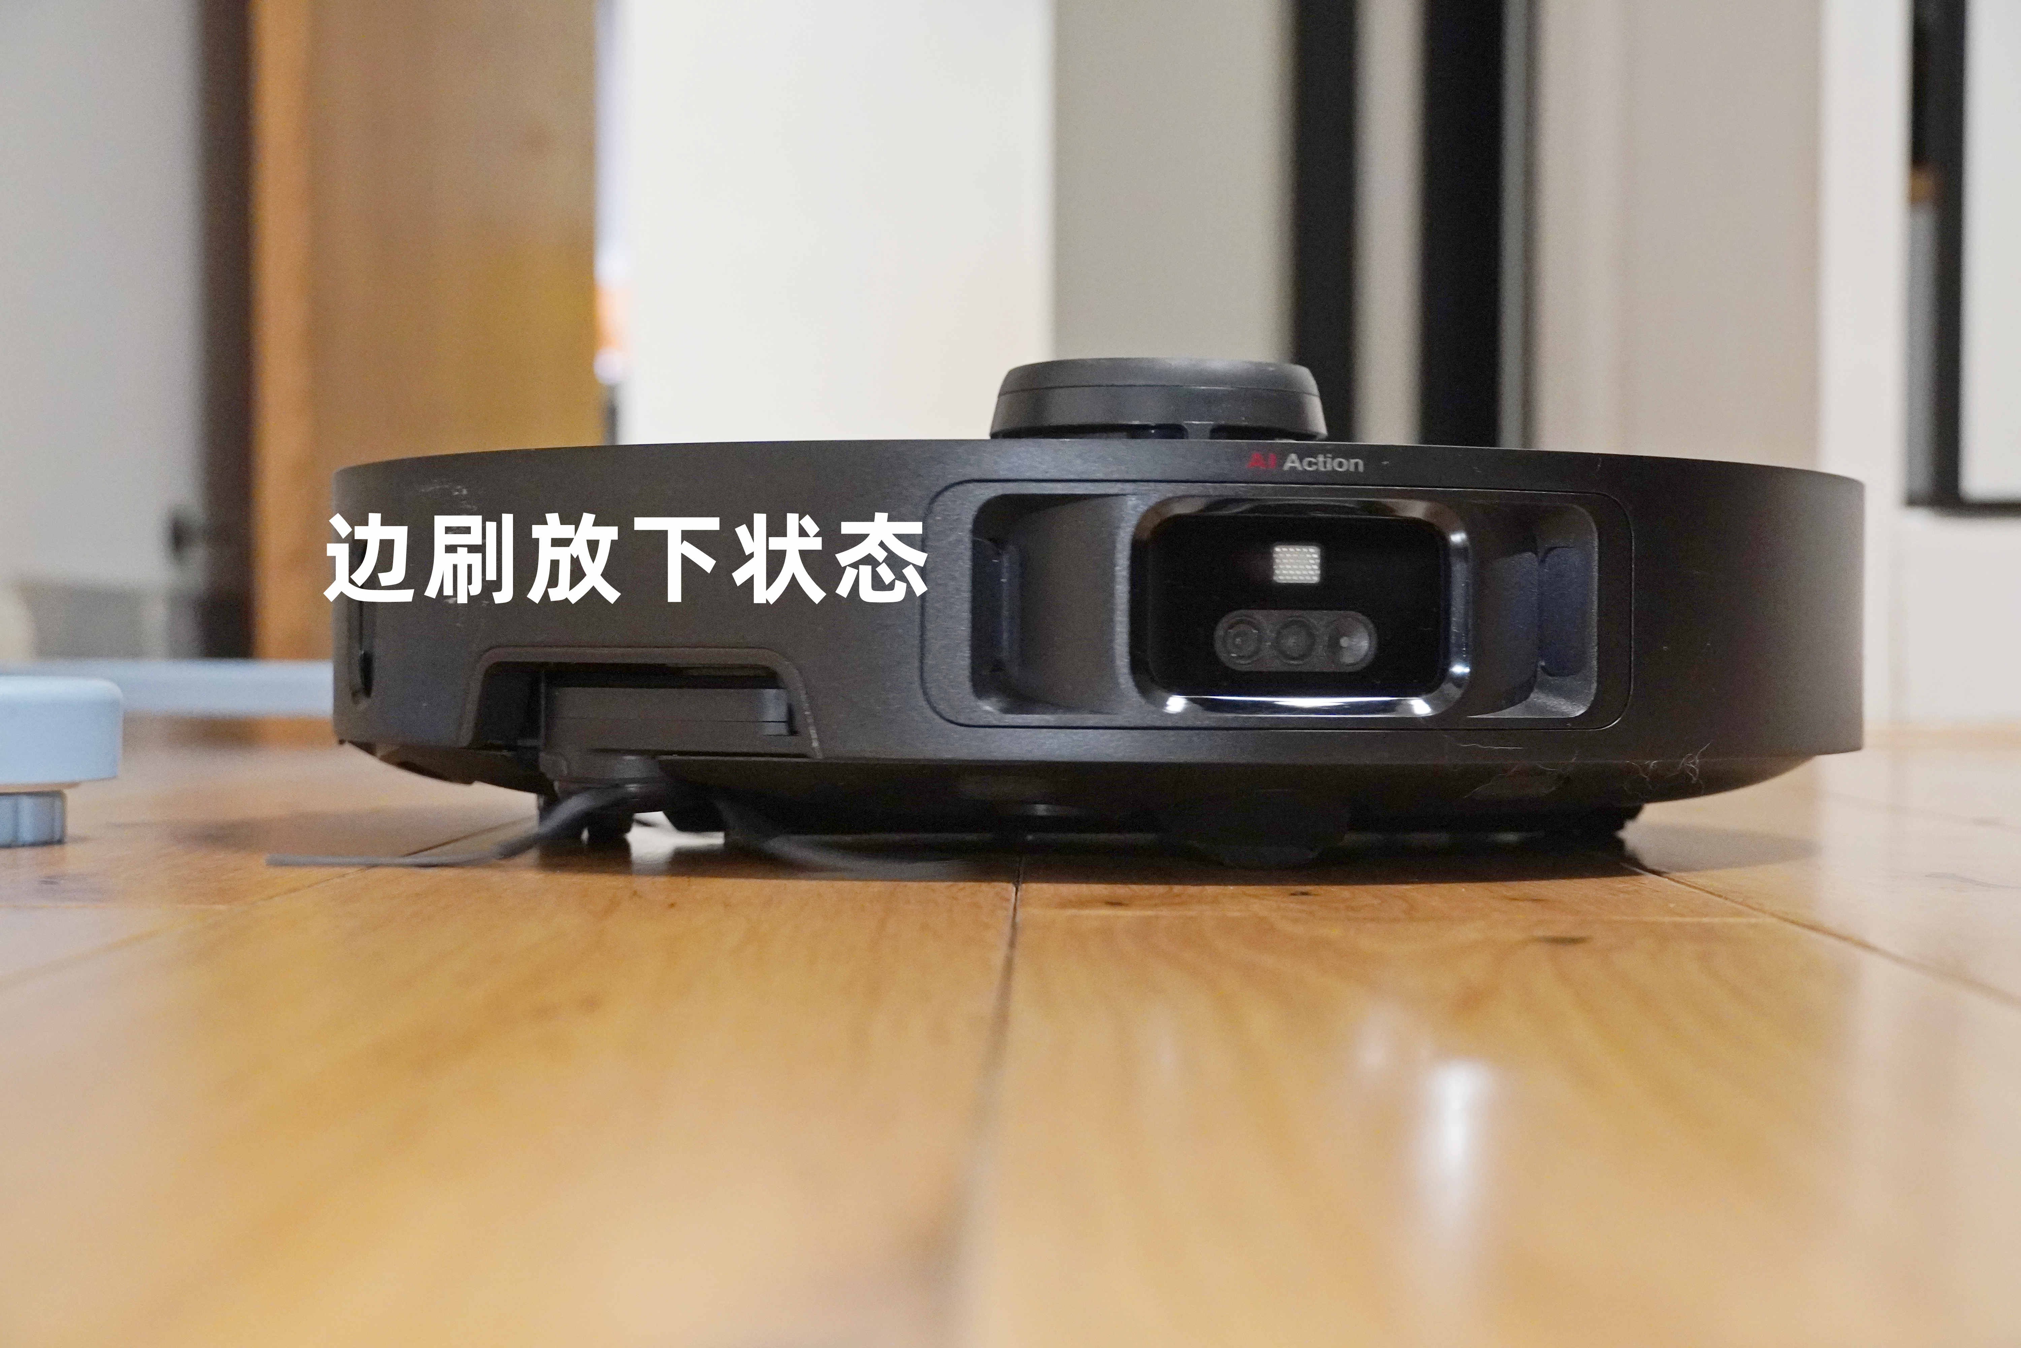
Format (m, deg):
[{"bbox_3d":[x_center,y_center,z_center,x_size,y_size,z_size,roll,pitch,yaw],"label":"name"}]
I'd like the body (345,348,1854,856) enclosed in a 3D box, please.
[{"bbox_3d":[0.020,-0.013,0.715,0.350,0.103,0.350,0,1,-11],"label":"body"}]

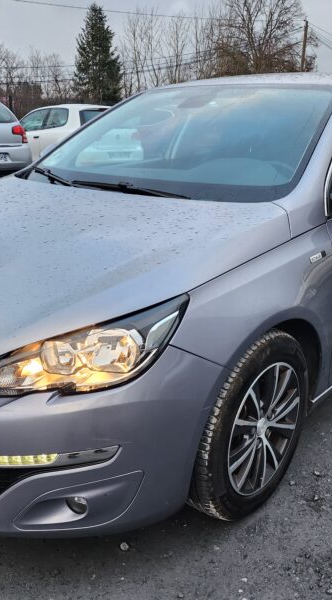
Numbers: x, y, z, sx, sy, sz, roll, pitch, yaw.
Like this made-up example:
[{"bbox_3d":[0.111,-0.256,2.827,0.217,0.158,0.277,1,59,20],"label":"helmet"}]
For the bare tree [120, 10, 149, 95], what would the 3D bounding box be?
[{"bbox_3d":[-1.889,-13.382,33.463,1.900,7.500,1.900,-1,18,-3],"label":"bare tree"}]

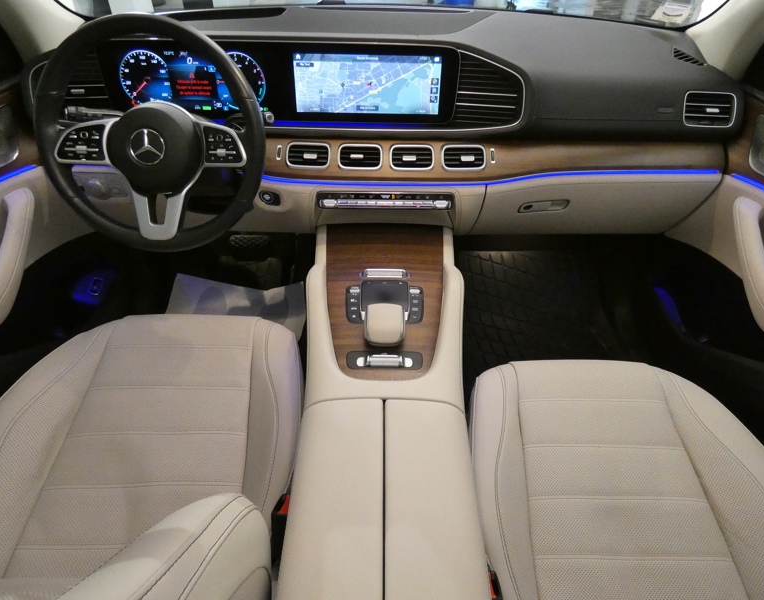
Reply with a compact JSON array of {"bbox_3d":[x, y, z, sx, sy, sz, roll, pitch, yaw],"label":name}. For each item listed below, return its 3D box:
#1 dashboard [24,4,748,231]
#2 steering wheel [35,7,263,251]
[{"bbox_3d":[-0.001,-0.443,1.139,1.500,0.440,0.480,0,38,0],"label":"dashboard"},{"bbox_3d":[-0.387,-0.272,0.796,0.378,0.378,0.100,0,16,-1],"label":"steering wheel"}]

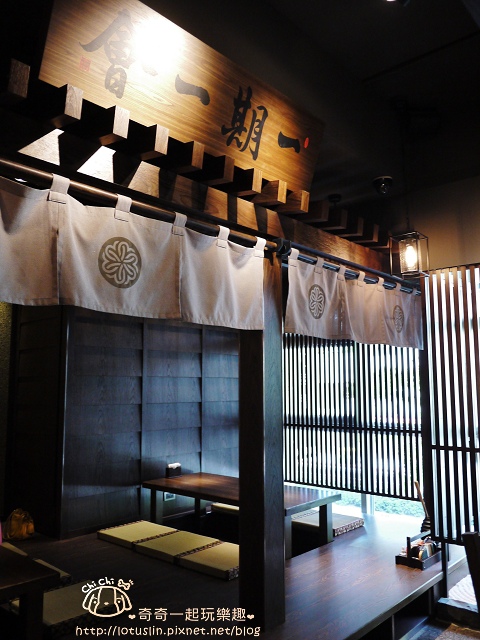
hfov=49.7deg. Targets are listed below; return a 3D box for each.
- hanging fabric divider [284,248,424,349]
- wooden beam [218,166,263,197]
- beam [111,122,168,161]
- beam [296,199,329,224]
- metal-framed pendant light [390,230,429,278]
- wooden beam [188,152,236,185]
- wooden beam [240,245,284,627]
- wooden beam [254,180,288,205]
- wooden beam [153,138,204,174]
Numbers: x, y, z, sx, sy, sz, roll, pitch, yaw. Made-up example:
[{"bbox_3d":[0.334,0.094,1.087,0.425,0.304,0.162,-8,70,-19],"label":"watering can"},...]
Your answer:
[{"bbox_3d":[0.823,-0.081,3.384,0.067,0.470,1.696,-6,-9,42],"label":"hanging fabric divider"},{"bbox_3d":[0.005,-0.674,2.564,0.213,0.102,0.061,5,-1,43],"label":"wooden beam"},{"bbox_3d":[-0.386,-0.725,2.137,0.213,0.102,0.061,5,-1,43],"label":"beam"},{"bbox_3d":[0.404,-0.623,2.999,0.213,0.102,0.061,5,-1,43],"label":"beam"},{"bbox_3d":[1.082,-0.415,3.294,0.178,0.250,0.172,-6,-9,42],"label":"metal-framed pendant light"},{"bbox_3d":[-0.126,-0.692,2.421,0.213,0.102,0.061,5,-1,43],"label":"wooden beam"},{"bbox_3d":[0.117,0.563,2.759,0.171,1.976,0.159,-6,-9,42],"label":"wooden beam"},{"bbox_3d":[0.143,-0.657,2.714,0.213,0.102,0.061,5,-1,43],"label":"wooden beam"},{"bbox_3d":[-0.258,-0.709,2.278,0.213,0.102,0.061,5,-1,43],"label":"wooden beam"}]

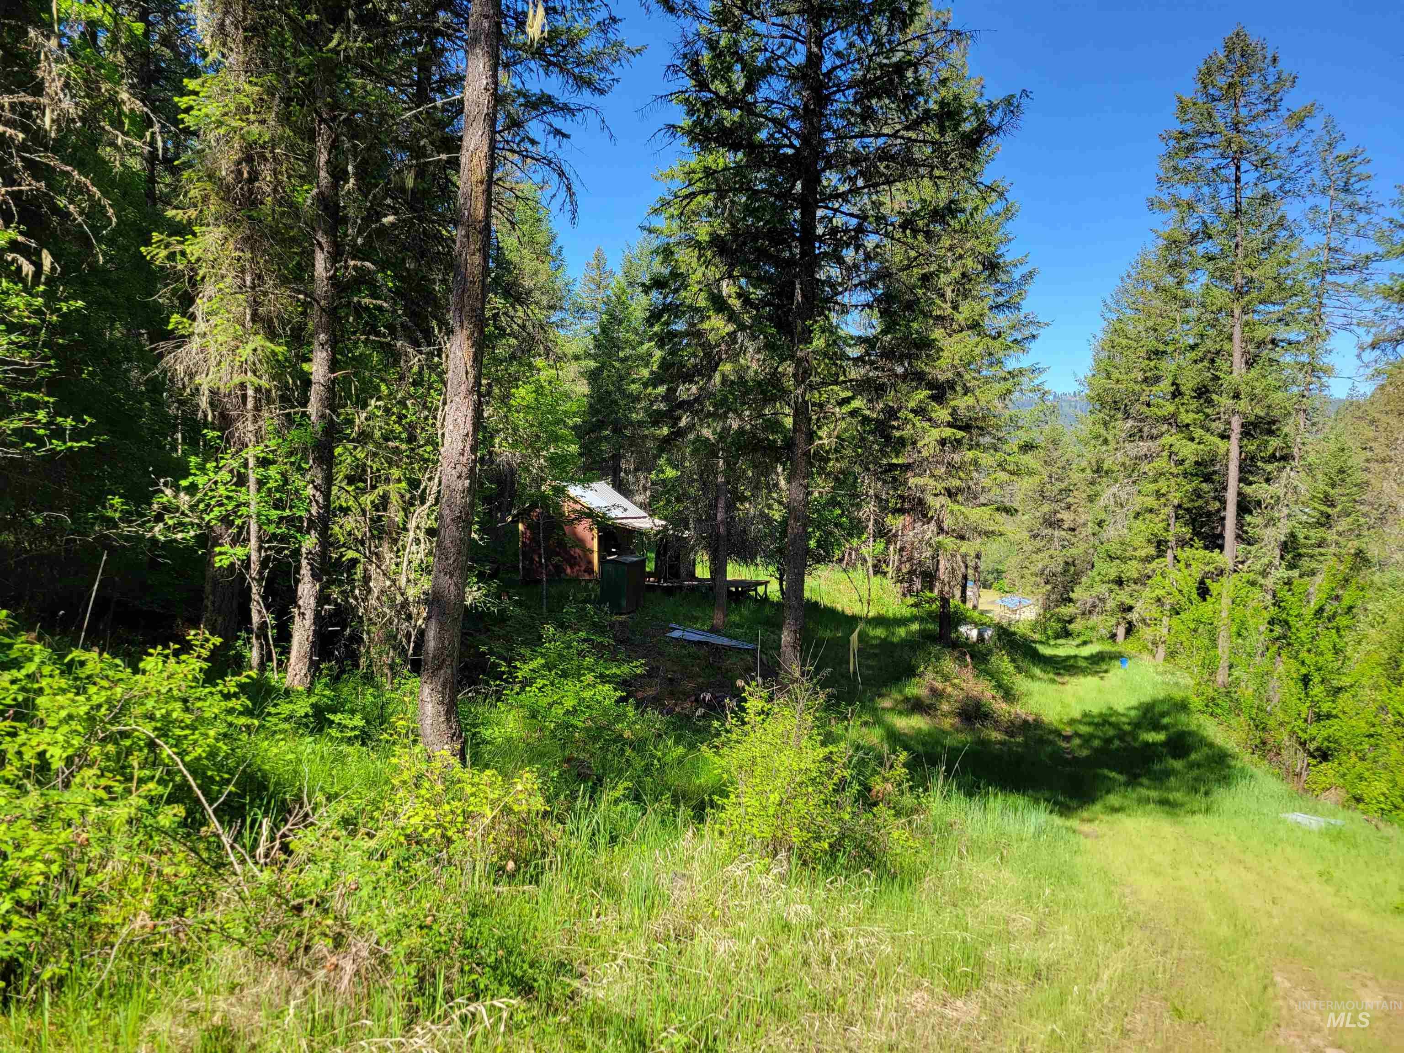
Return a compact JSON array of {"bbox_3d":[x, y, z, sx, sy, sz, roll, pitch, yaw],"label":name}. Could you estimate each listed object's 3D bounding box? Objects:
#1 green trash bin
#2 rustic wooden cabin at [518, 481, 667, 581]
[{"bbox_3d":[-1.773,1.311,23.487,0.680,1.160,0.780,1,1,26],"label":"green trash bin"},{"bbox_3d":[-3.588,0.057,37.004,4.840,3.350,3.750,0,1,19],"label":"rustic wooden cabin"}]

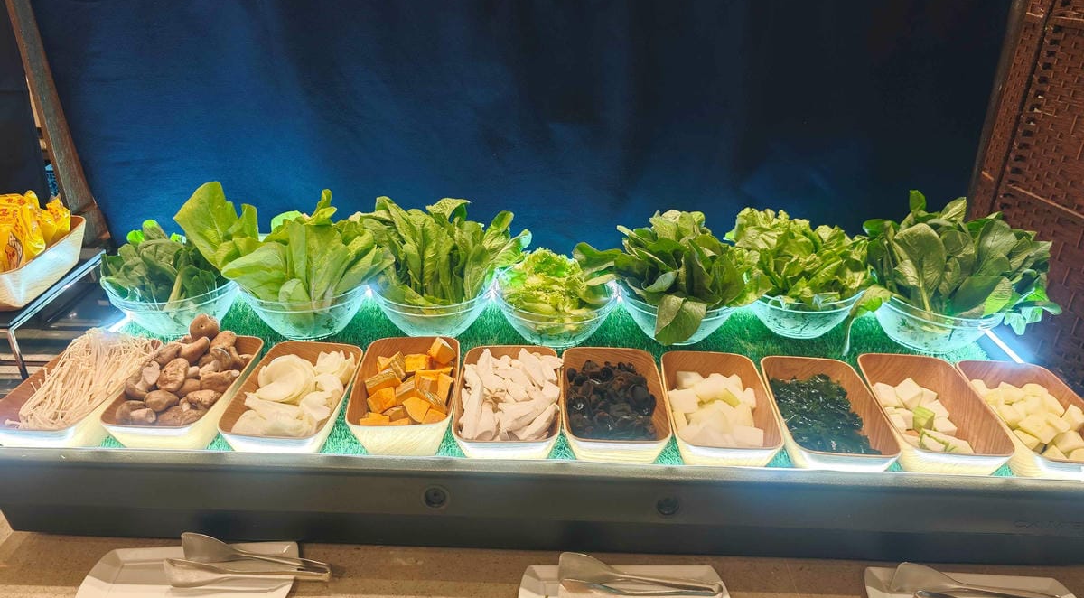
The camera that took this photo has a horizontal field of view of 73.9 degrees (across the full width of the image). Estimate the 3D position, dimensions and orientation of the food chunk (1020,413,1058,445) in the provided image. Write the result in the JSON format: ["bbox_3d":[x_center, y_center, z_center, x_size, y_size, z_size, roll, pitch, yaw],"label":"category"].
[{"bbox_3d":[0.748,0.195,1.085,0.041,0.030,0.039,-11,27,-23],"label":"food chunk"}]

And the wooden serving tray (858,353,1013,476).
[{"bbox_3d":[0.577,0.182,1.085,0.153,0.069,0.265,3,25,5],"label":"wooden serving tray"}]

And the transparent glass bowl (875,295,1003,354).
[{"bbox_3d":[0.746,0.039,1.361,0.231,0.104,0.231,1,25,0],"label":"transparent glass bowl"}]

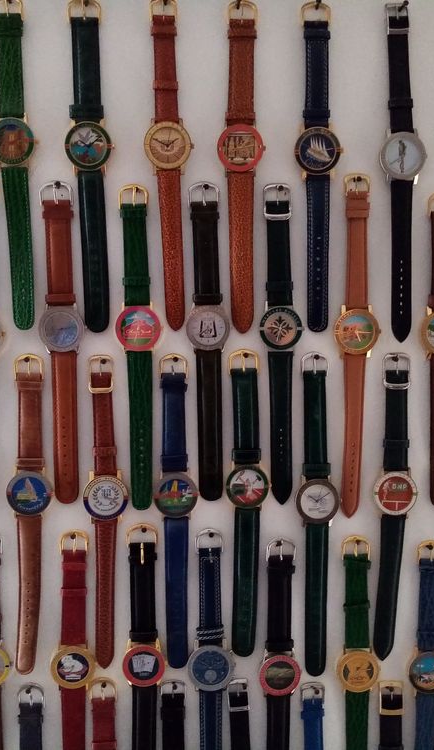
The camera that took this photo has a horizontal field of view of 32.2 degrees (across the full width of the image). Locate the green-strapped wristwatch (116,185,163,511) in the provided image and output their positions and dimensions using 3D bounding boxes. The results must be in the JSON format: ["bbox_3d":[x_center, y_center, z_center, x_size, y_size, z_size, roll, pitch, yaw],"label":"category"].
[{"bbox_3d":[-0.056,-0.019,0.555,0.034,0.240,0.013,-1,5,-2],"label":"green-strapped wristwatch"}]

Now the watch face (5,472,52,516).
[{"bbox_3d":[-0.140,0.089,0.560,0.034,0.035,0.008,-1,5,-2],"label":"watch face"}]

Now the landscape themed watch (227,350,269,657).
[{"bbox_3d":[0.024,0.098,0.575,0.034,0.238,0.013,0,5,-3],"label":"landscape themed watch"}]

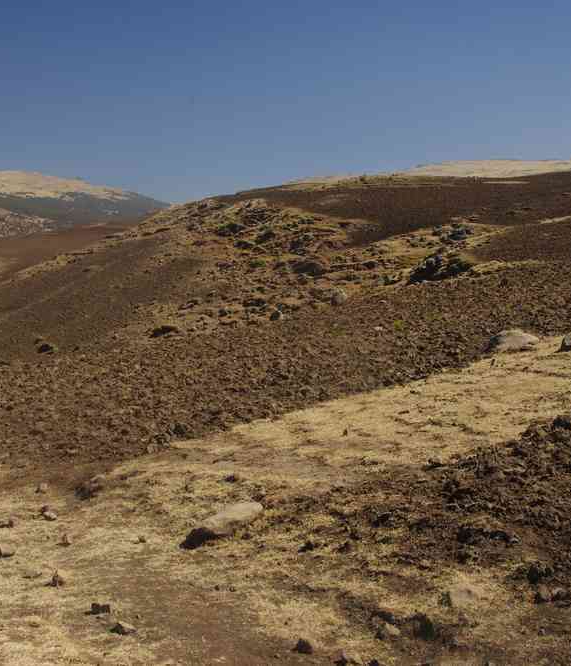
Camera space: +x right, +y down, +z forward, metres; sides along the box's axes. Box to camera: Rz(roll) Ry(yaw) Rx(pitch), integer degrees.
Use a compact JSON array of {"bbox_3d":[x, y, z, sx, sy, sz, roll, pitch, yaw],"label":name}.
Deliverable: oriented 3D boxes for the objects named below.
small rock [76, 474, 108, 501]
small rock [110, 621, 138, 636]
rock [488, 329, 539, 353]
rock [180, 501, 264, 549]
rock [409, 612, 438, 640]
[{"bbox_3d":[-1.626,1.295,9.300,0.250,0.180,0.210,0,3,0],"label":"small rock"},{"bbox_3d":[-0.769,1.411,5.300,0.132,0.068,0.105,0,3,0],"label":"small rock"},{"bbox_3d":[4.220,0.139,20.500,0.900,0.400,0.650,0,3,0],"label":"rock"},{"bbox_3d":[-0.409,1.242,7.200,0.540,0.250,0.380,-1,4,-25],"label":"rock"},{"bbox_3d":[0.634,1.349,5.100,0.135,0.115,0.120,0,3,0],"label":"rock"}]

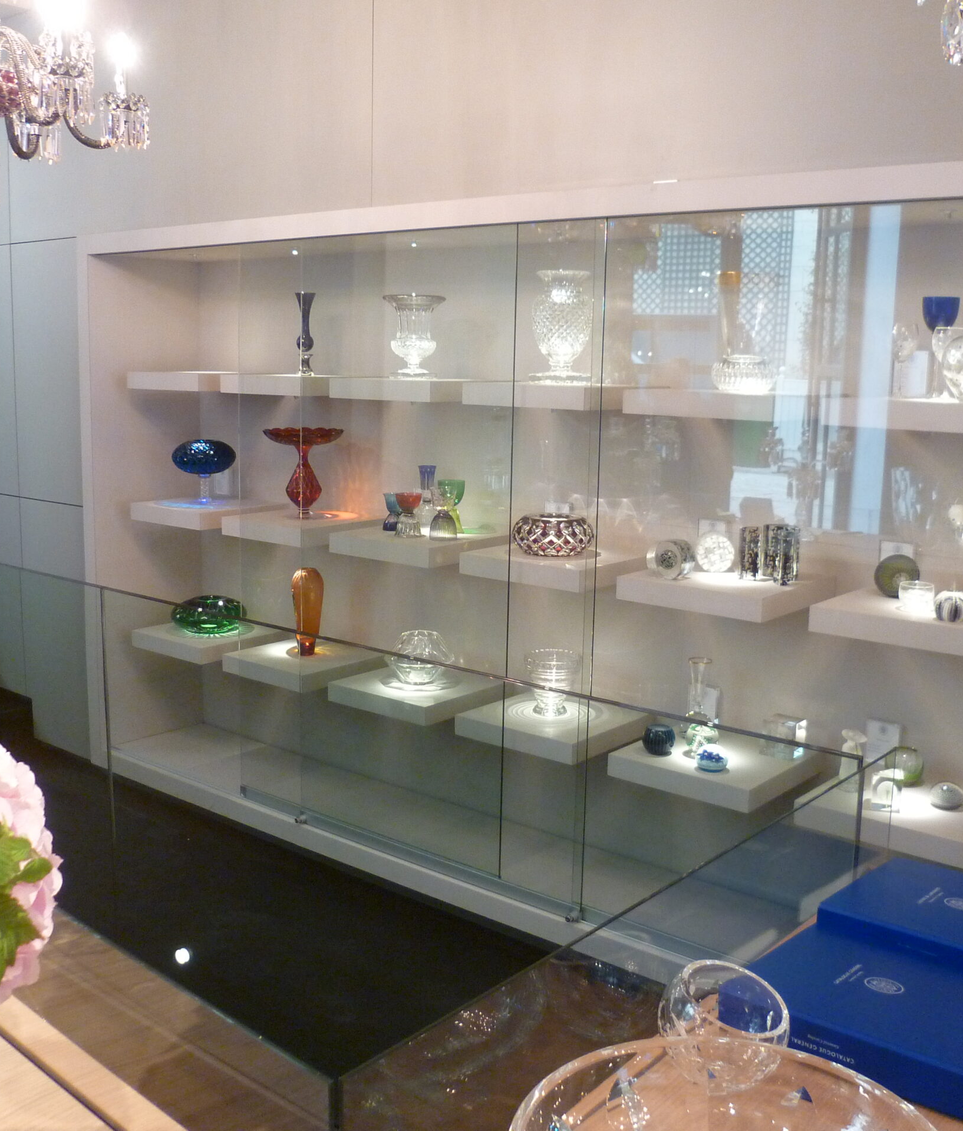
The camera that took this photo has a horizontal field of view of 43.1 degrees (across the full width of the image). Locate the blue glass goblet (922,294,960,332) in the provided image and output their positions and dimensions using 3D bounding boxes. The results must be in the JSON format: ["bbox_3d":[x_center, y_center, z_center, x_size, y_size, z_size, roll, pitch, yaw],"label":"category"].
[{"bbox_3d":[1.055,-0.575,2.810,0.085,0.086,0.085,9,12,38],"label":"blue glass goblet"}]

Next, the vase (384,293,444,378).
[{"bbox_3d":[-0.213,-0.714,3.837,0.195,0.264,0.195,1,9,0],"label":"vase"}]

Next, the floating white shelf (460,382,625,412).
[{"bbox_3d":[0.236,-0.468,3.393,0.400,0.058,0.408,9,12,38],"label":"floating white shelf"}]

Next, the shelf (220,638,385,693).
[{"bbox_3d":[-0.595,0.334,4.187,0.400,0.058,0.408,9,12,38],"label":"shelf"}]

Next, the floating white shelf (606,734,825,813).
[{"bbox_3d":[0.627,0.535,3.295,0.409,0.059,0.402,9,12,38],"label":"floating white shelf"}]

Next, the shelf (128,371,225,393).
[{"bbox_3d":[-1.001,-0.671,4.443,0.409,0.059,0.402,9,12,38],"label":"shelf"}]

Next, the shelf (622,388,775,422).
[{"bbox_3d":[0.649,-0.414,3.137,0.409,0.059,0.402,9,12,38],"label":"shelf"}]

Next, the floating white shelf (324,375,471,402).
[{"bbox_3d":[-0.164,-0.554,3.863,0.415,0.059,0.457,9,12,38],"label":"floating white shelf"}]

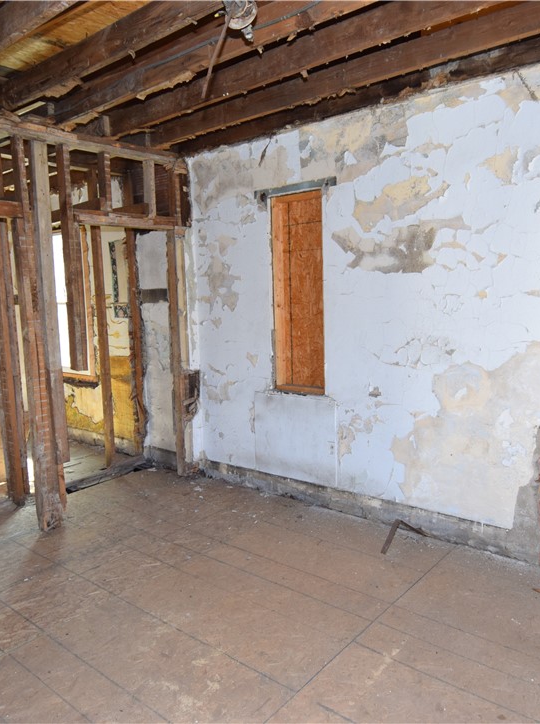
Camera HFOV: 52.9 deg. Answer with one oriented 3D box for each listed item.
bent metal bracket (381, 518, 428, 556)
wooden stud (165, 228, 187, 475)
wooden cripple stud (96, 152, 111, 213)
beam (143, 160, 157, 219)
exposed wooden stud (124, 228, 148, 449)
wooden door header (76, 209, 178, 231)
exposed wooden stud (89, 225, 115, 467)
[{"bbox_3d":[0.873,1.085,3.498,0.410,0.190,0.050,-6,8,-34],"label":"bent metal bracket"},{"bbox_3d":[-0.867,-0.064,4.984,0.090,2.260,0.055,3,8,39],"label":"wooden stud"},{"bbox_3d":[-1.314,-1.415,4.304,0.095,0.480,0.050,3,8,39],"label":"wooden cripple stud"},{"bbox_3d":[-0.991,-1.423,4.510,0.105,0.455,0.050,4,8,39],"label":"beam"},{"bbox_3d":[-1.288,-0.162,5.185,0.100,2.170,0.055,4,8,39],"label":"exposed wooden stud"},{"bbox_3d":[-1.143,-1.120,4.306,0.100,0.105,0.960,5,12,40],"label":"wooden door header"},{"bbox_3d":[-1.507,-0.115,4.921,0.100,2.215,0.053,4,8,39],"label":"exposed wooden stud"}]

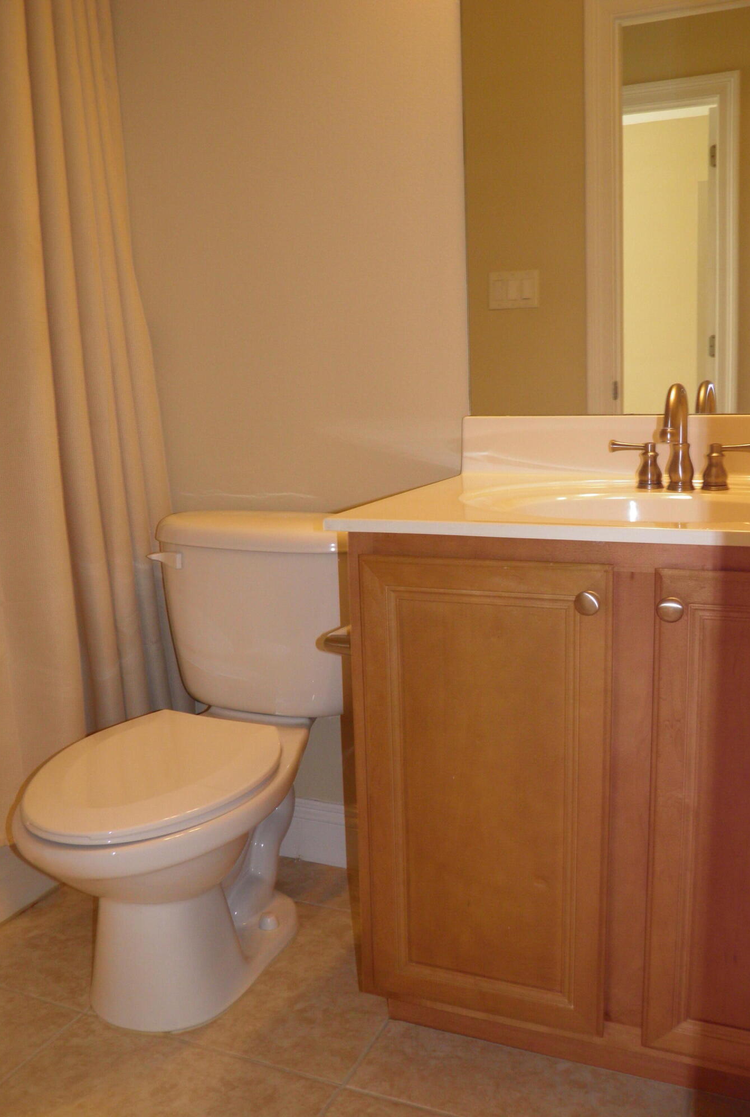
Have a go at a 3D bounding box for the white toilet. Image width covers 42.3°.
[{"bbox_3d":[-0.288,0.336,1.595,0.450,0.735,0.735,3,11,23],"label":"white toilet"}]

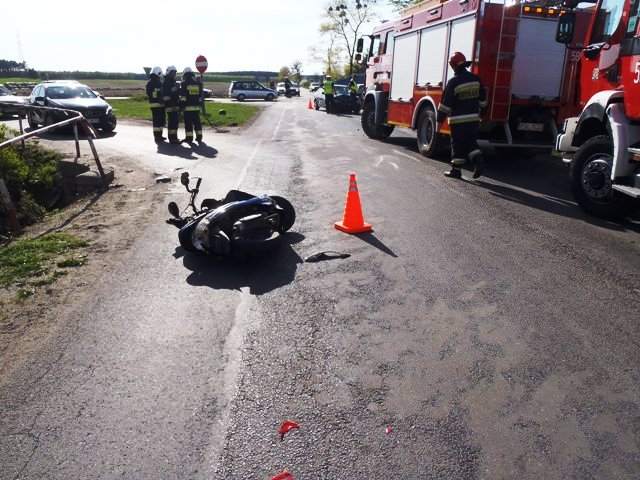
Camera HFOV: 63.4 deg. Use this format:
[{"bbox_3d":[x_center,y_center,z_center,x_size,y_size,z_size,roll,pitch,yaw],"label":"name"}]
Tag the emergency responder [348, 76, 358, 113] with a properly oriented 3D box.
[{"bbox_3d":[1.647,-7.037,25.073,0.420,1.800,0.550,8,18,24],"label":"emergency responder"}]

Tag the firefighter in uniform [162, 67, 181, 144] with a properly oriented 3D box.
[{"bbox_3d":[-3.715,-3.360,12.951,0.440,1.860,0.540,-3,17,-11],"label":"firefighter in uniform"}]

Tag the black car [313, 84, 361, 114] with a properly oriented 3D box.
[{"bbox_3d":[0.820,-7.653,27.877,1.720,1.460,4.100,-3,17,-10],"label":"black car"}]

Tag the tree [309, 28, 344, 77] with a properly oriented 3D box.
[{"bbox_3d":[0.879,-22.704,66.270,4.800,7.800,4.800,0,17,0],"label":"tree"}]

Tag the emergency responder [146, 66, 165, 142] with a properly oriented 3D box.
[{"bbox_3d":[-4.191,-3.420,13.188,0.430,1.840,0.540,-11,20,-33],"label":"emergency responder"}]

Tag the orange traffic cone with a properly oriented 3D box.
[{"bbox_3d":[0.336,-0.393,5.280,0.310,0.595,0.310,8,18,24],"label":"orange traffic cone"}]

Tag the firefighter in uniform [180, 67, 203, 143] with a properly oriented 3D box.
[{"bbox_3d":[-3.269,-3.411,13.168,0.560,1.840,0.420,-11,20,-33],"label":"firefighter in uniform"}]

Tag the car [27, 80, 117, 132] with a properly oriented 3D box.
[{"bbox_3d":[-8.150,-4.354,16.808,1.790,1.550,4.360,-13,21,-38],"label":"car"}]

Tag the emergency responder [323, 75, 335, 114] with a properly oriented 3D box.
[{"bbox_3d":[0.422,-7.192,25.718,0.600,1.820,0.420,0,17,0],"label":"emergency responder"}]

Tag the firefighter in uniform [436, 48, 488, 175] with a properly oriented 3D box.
[{"bbox_3d":[2.184,-1.894,7.993,0.620,1.880,0.560,-11,20,-33],"label":"firefighter in uniform"}]

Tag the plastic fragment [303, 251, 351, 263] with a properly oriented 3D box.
[{"bbox_3d":[0.066,0.128,4.476,0.410,0.060,0.140,-6,18,-18],"label":"plastic fragment"}]

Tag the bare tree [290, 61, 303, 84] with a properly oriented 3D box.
[{"bbox_3d":[-5.193,-36.244,114.410,2.800,6.480,2.800,0,17,0],"label":"bare tree"}]

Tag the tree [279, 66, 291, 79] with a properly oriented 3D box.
[{"bbox_3d":[-7.858,-35.646,114.589,2.800,5.230,2.800,0,17,0],"label":"tree"}]

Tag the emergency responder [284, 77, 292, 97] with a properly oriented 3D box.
[{"bbox_3d":[-2.930,-14.240,48.452,0.600,1.800,0.450,6,18,19],"label":"emergency responder"}]

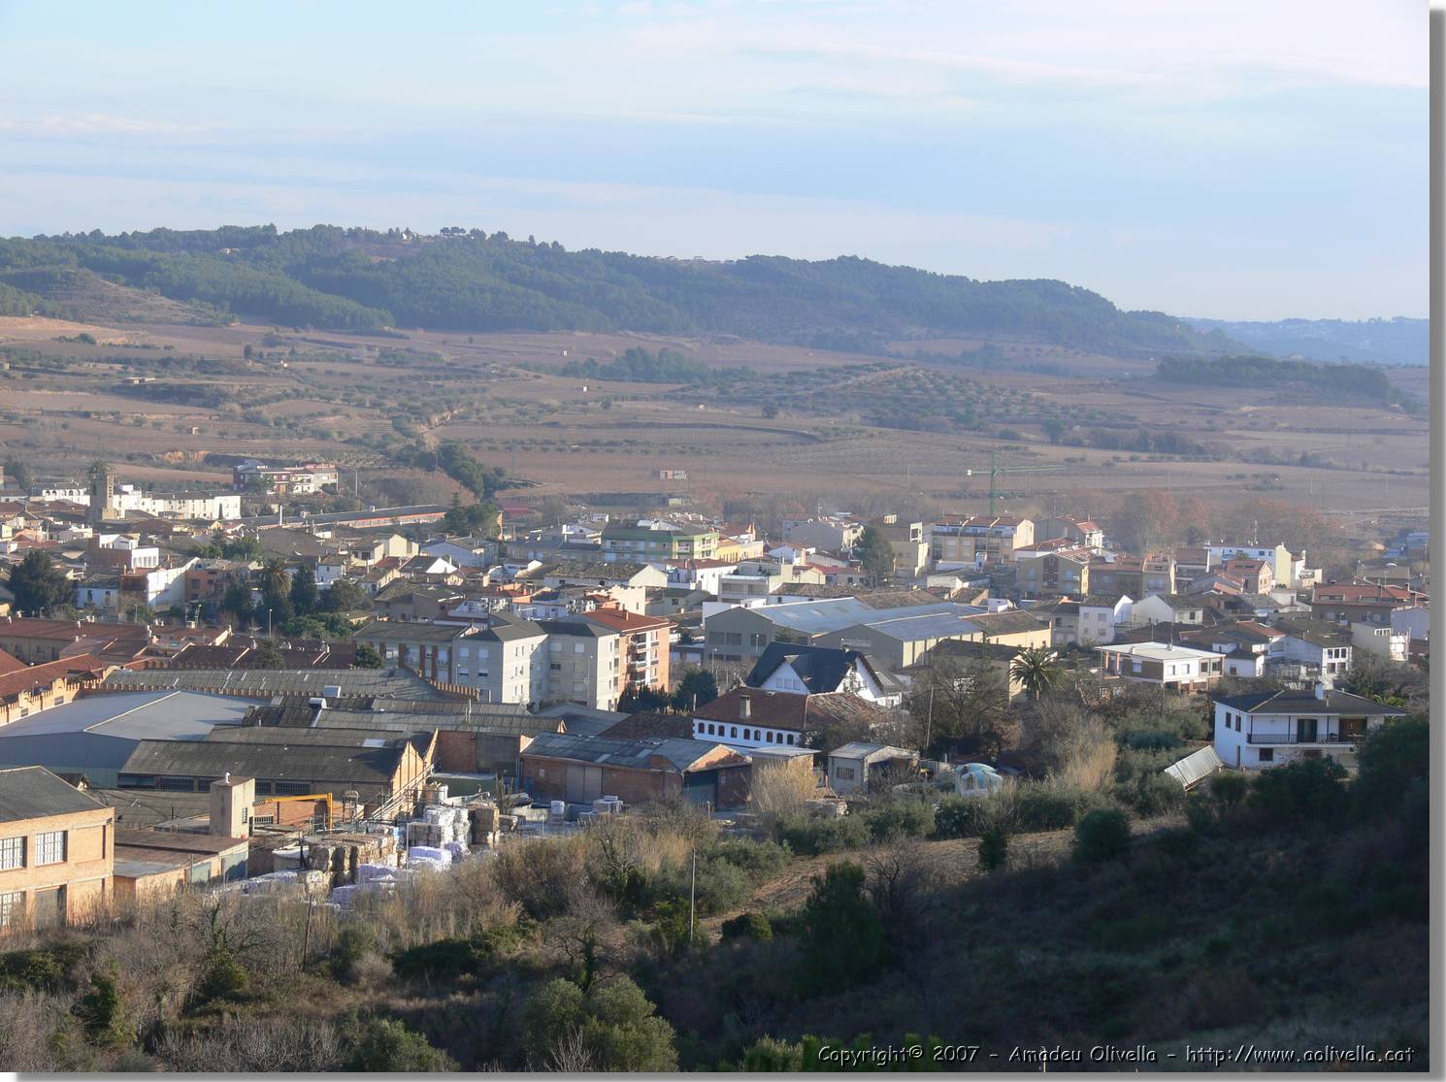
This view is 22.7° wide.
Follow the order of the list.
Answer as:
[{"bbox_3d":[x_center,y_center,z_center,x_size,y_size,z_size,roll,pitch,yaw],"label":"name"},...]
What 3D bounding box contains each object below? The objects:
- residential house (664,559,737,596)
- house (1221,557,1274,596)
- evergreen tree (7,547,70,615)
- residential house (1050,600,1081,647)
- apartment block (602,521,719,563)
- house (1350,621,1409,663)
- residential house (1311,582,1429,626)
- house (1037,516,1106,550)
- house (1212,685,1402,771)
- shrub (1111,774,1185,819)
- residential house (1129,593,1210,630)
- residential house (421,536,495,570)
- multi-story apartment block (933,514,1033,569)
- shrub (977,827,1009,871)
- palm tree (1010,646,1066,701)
[{"bbox_3d":[-4.447,8.304,779.064,7.750,8.600,17.090,3,4,31],"label":"residential house"},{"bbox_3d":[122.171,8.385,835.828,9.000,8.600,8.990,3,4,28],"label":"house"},{"bbox_3d":[-129.174,8.199,680.136,12.262,13.230,12.262,1,3,-11],"label":"evergreen tree"},{"bbox_3d":[64.309,15.075,659.480,6.300,7.961,9.000,2,4,30],"label":"residential house"},{"bbox_3d":[-15.163,1.808,881.755,24.000,12.300,17.000,2,3,20],"label":"apartment block"},{"bbox_3d":[122.582,18.382,666.983,4.100,6.500,14.500,0,3,-15],"label":"house"},{"bbox_3d":[119.175,12.448,664.432,20.160,8.000,11.500,2,3,6],"label":"residential house"},{"bbox_3d":[100.537,-1.679,1040.502,14.500,10.446,12.000,2,4,30],"label":"house"},{"bbox_3d":[56.067,17.649,343.307,15.550,7.300,10.030,1,3,-12],"label":"house"},{"bbox_3d":[35.175,21.024,299.416,5.800,3.200,5.000,1,3,0],"label":"shrub"},{"bbox_3d":[79.915,13.409,649.154,8.200,7.586,12.000,2,4,32],"label":"residential house"},{"bbox_3d":[-63.847,4.432,879.326,17.500,8.200,8.500,3,3,25],"label":"residential house"},{"bbox_3d":[63.691,0.833,878.606,20.800,13.300,15.000,2,3,23],"label":"multi-story apartment block"},{"bbox_3d":[18.976,21.759,253.705,2.300,3.149,2.300,0,3,0],"label":"shrub"},{"bbox_3d":[40.144,17.269,459.795,7.100,7.588,7.100,0,3,0],"label":"palm tree"}]

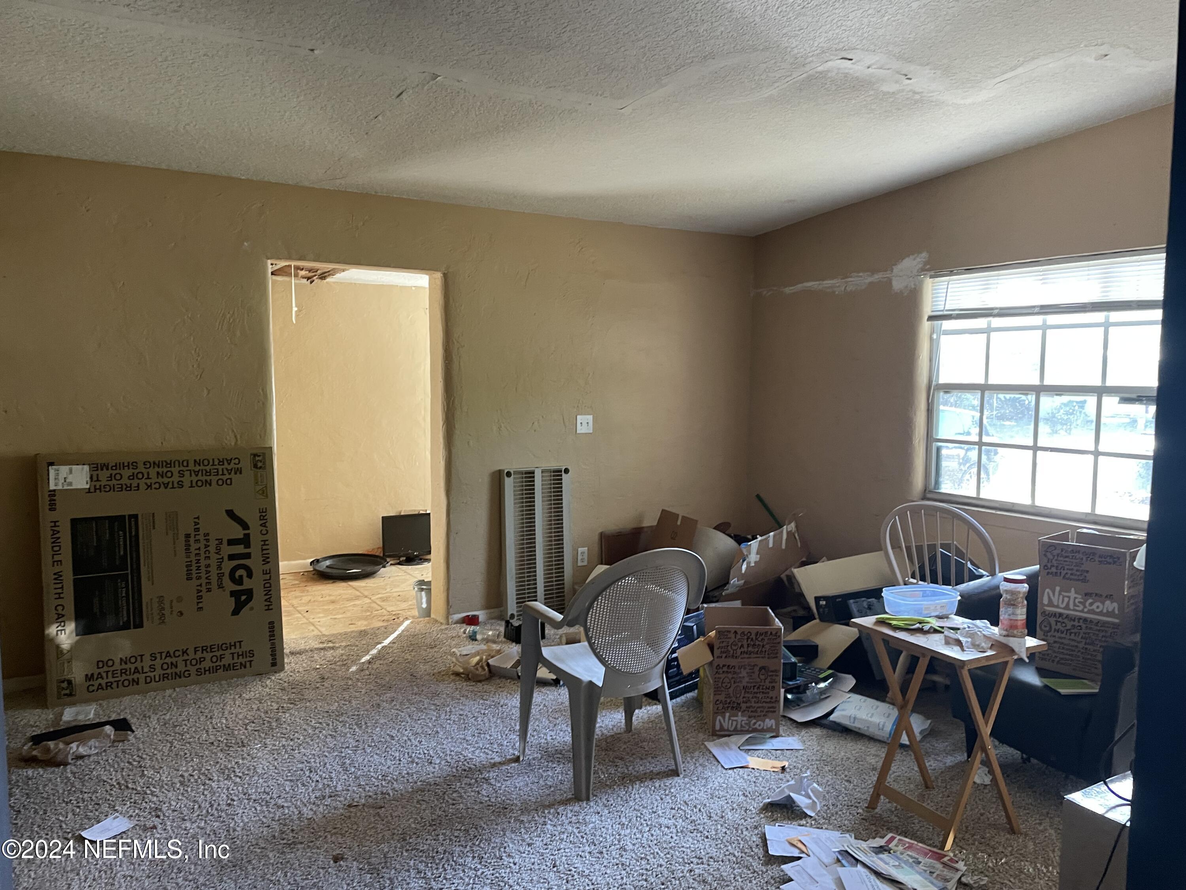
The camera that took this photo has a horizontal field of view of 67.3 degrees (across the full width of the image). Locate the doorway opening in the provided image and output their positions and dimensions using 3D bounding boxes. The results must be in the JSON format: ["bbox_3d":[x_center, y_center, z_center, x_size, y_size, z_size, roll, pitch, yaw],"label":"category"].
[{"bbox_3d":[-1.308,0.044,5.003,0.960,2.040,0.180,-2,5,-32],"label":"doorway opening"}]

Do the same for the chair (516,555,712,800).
[{"bbox_3d":[0.095,0.768,3.263,0.580,0.885,0.620,-2,5,-30],"label":"chair"}]

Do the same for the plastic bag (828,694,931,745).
[{"bbox_3d":[1.192,1.127,3.713,0.270,0.100,0.370,-4,6,-43],"label":"plastic bag"}]

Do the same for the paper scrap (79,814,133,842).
[{"bbox_3d":[-1.603,1.244,2.929,0.113,0.020,0.145,5,7,40],"label":"paper scrap"}]

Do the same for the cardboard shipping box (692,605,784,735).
[{"bbox_3d":[0.629,0.948,3.766,0.275,0.453,0.310,0,5,1],"label":"cardboard shipping box"}]

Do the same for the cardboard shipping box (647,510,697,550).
[{"bbox_3d":[0.440,0.540,5.000,0.220,0.300,0.180,13,-18,13],"label":"cardboard shipping box"}]

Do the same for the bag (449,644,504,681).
[{"bbox_3d":[-0.580,1.057,4.396,0.270,0.120,0.220,0,5,0],"label":"bag"}]

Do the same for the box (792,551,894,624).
[{"bbox_3d":[1.271,0.780,4.490,0.540,0.400,0.370,-2,5,-32],"label":"box"}]

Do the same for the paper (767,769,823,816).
[{"bbox_3d":[0.708,1.207,3.120,0.200,0.095,0.170,0,5,0],"label":"paper"}]

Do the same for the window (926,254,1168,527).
[{"bbox_3d":[2.298,-0.290,4.583,0.100,1.280,1.340,-2,5,-32],"label":"window"}]

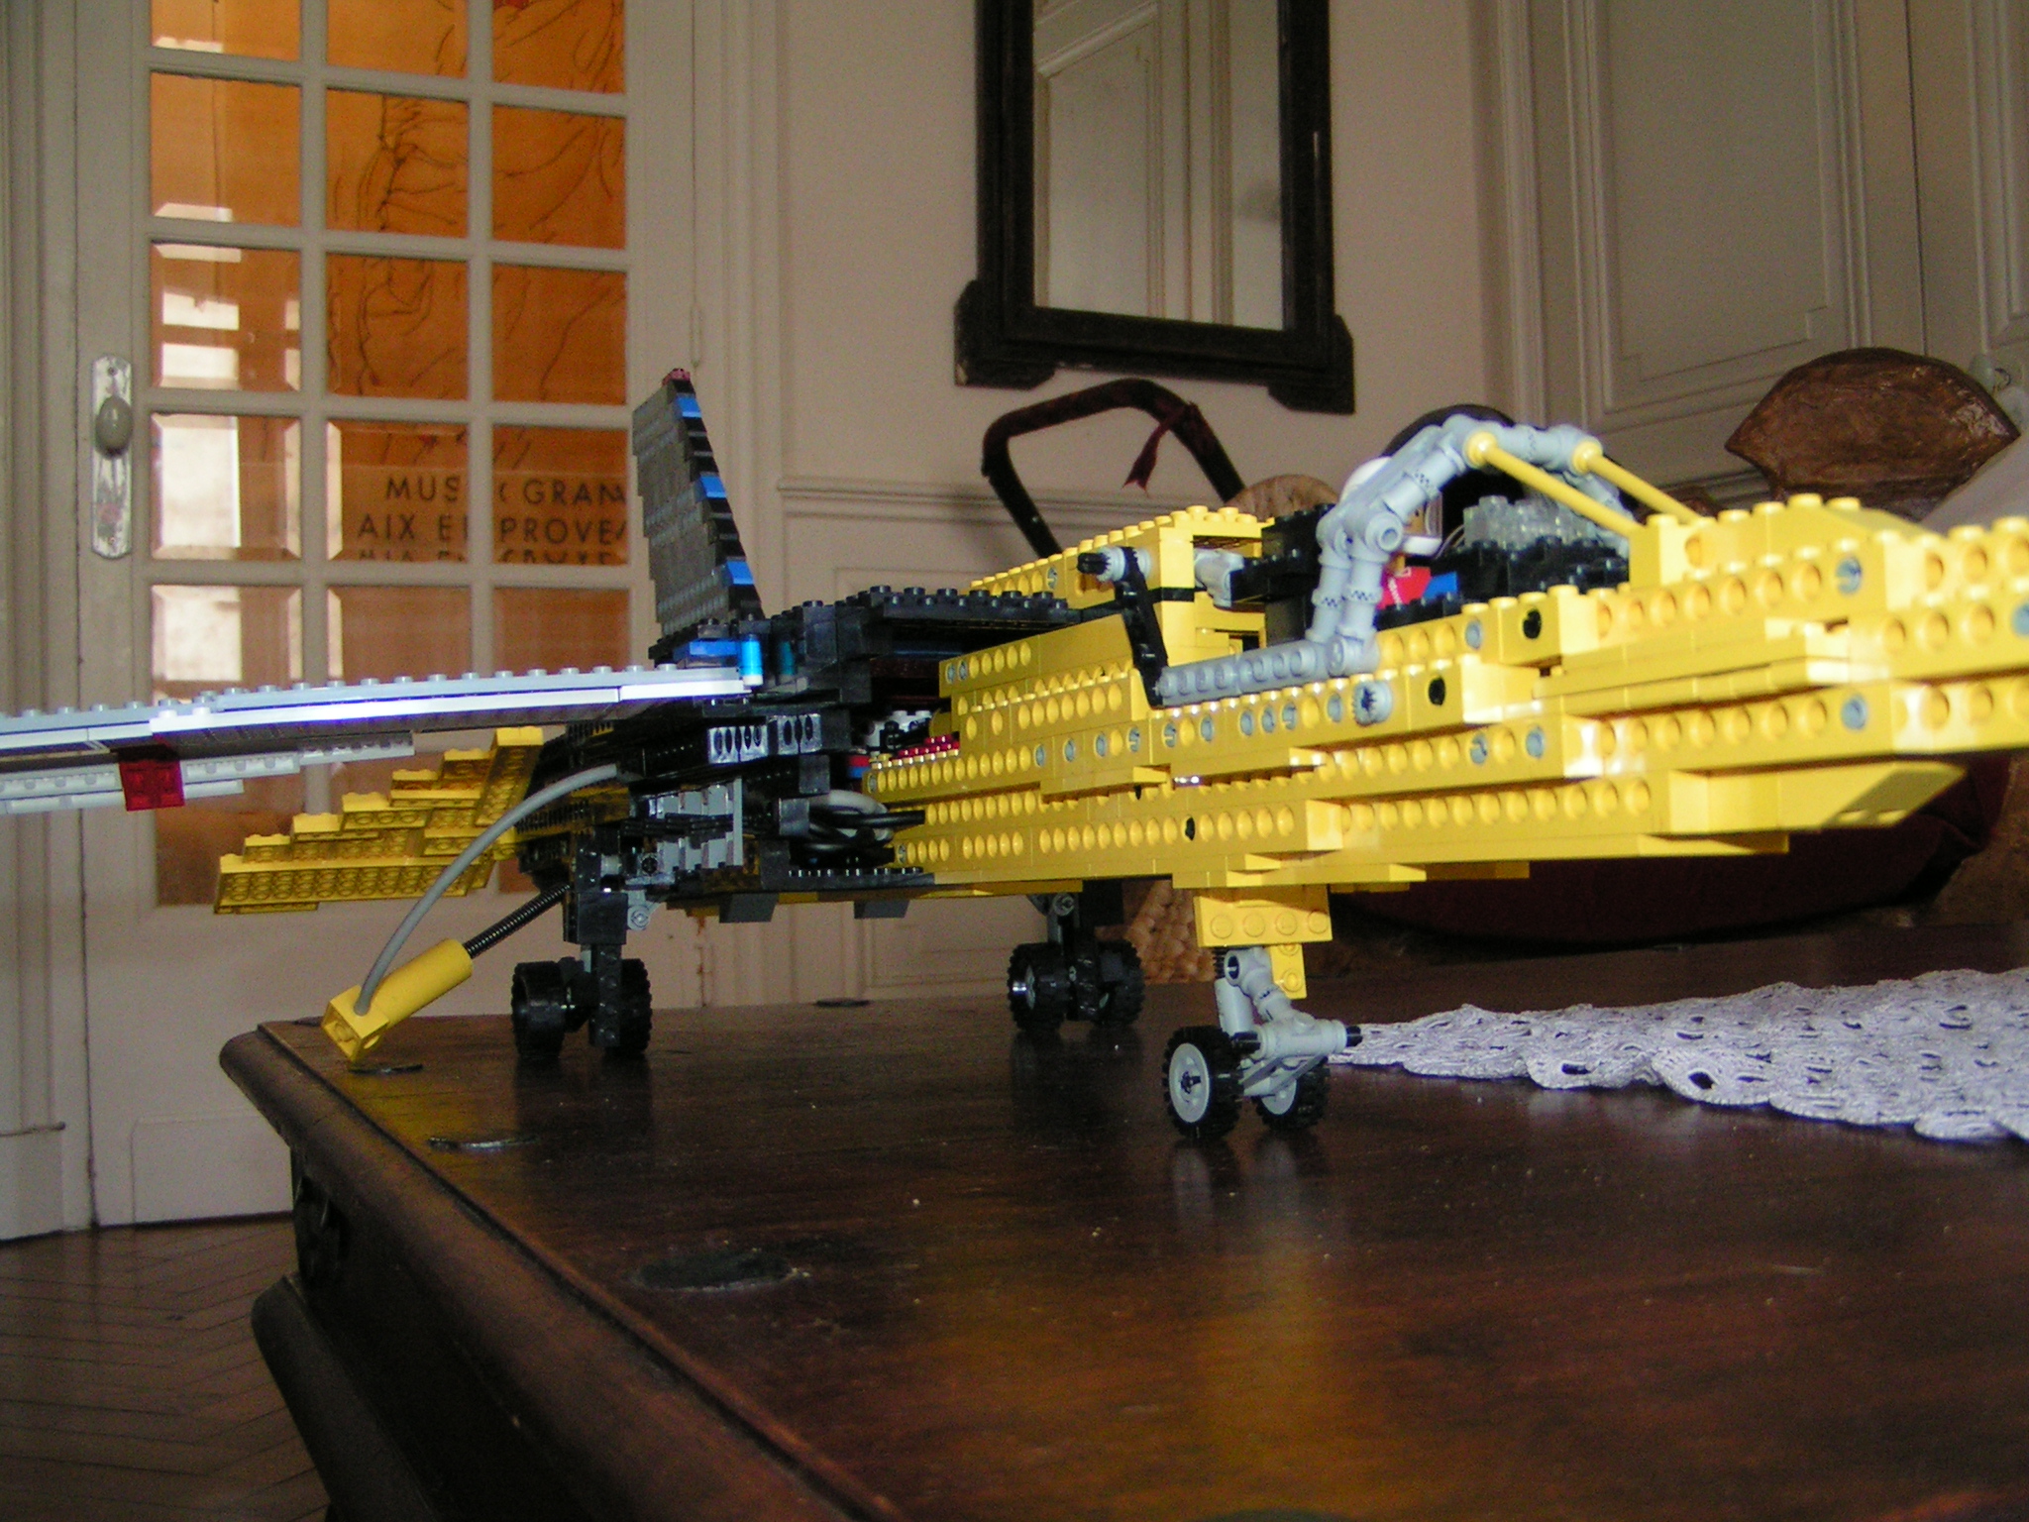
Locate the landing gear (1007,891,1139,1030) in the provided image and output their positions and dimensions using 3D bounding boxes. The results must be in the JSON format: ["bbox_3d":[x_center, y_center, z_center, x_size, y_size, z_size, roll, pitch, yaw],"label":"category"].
[{"bbox_3d":[0.021,0.066,0.770,0.039,0.053,0.032,0,-3,-24],"label":"landing gear"}]

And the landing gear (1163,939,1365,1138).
[{"bbox_3d":[0.055,0.060,0.486,0.032,0.043,0.038,0,-3,-24],"label":"landing gear"}]

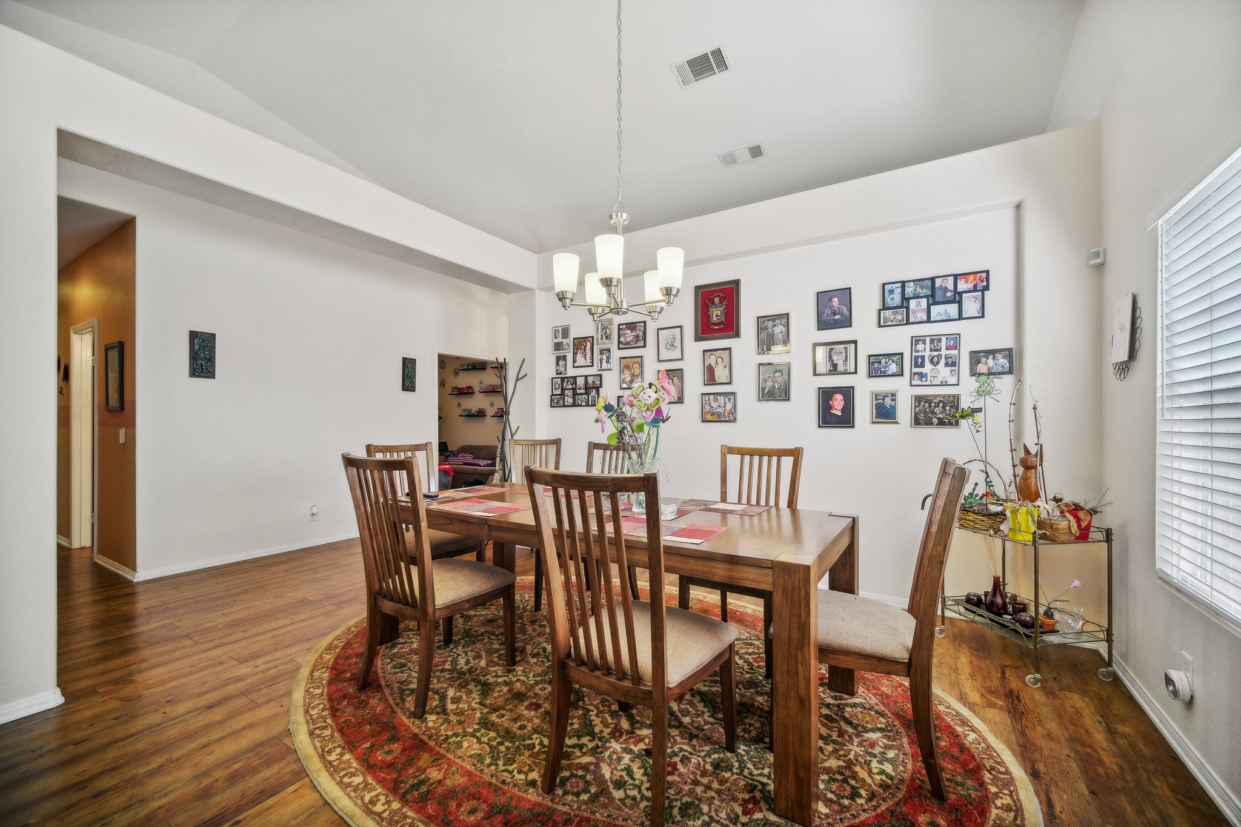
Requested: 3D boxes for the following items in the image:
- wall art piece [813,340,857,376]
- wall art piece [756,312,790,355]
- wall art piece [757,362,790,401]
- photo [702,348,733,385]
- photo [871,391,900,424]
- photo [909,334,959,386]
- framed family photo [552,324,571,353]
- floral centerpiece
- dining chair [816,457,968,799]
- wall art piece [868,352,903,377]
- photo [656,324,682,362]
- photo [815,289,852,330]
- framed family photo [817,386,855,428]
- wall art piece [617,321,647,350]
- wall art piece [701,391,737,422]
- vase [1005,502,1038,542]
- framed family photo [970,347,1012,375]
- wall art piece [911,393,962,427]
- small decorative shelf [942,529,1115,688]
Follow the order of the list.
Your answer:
[{"bbox_3d":[1.461,-0.371,3.281,0.273,0.226,0.025,0,0,32],"label":"wall art piece"},{"bbox_3d":[1.122,-0.576,3.527,0.227,0.284,0.020,0,-1,32],"label":"wall art piece"},{"bbox_3d":[1.116,-0.226,3.497,0.223,0.278,0.022,0,0,32],"label":"wall art piece"},{"bbox_3d":[0.760,-0.359,3.751,0.225,0.281,0.020,0,-1,32],"label":"photo"},{"bbox_3d":[1.714,-0.039,3.123,0.165,0.218,0.025,0,0,32],"label":"photo"},{"bbox_3d":[1.945,-0.324,2.981,0.250,0.312,0.022,0,0,32],"label":"photo"},{"bbox_3d":[-0.546,-0.689,4.534,0.209,0.257,0.020,0,0,32],"label":"framed family photo"},{"bbox_3d":[0.066,0.130,2.280,0.385,0.660,0.320,0,0,0],"label":"floral centerpiece"},{"bbox_3d":[0.929,0.701,1.821,0.602,1.043,0.511,0,-1,30],"label":"dining chair"},{"bbox_3d":[1.729,-0.310,3.136,0.197,0.149,0.020,0,-1,32],"label":"wall art piece"},{"bbox_3d":[0.402,-0.555,3.870,0.225,0.275,0.025,-1,-1,32],"label":"photo"},{"bbox_3d":[1.435,-0.697,3.236,0.213,0.260,0.025,-1,-1,32],"label":"photo"},{"bbox_3d":[1.468,-0.039,3.276,0.224,0.280,0.025,0,0,32],"label":"framed family photo"},{"bbox_3d":[0.099,-0.653,4.056,0.270,0.218,0.025,-1,-1,32],"label":"wall art piece"},{"bbox_3d":[0.766,-0.046,3.740,0.276,0.229,0.020,0,-1,32],"label":"wall art piece"},{"bbox_3d":[1.935,0.511,2.328,0.120,0.166,0.120,0,0,32],"label":"vase"},{"bbox_3d":[2.149,-0.294,2.799,0.200,0.145,0.025,-1,-1,32],"label":"framed family photo"},{"bbox_3d":[1.952,-0.014,2.989,0.254,0.205,0.020,0,-1,32],"label":"wall art piece"},{"bbox_3d":[2.052,0.887,2.487,0.430,0.710,0.540,0,0,-10],"label":"small decorative shelf"}]

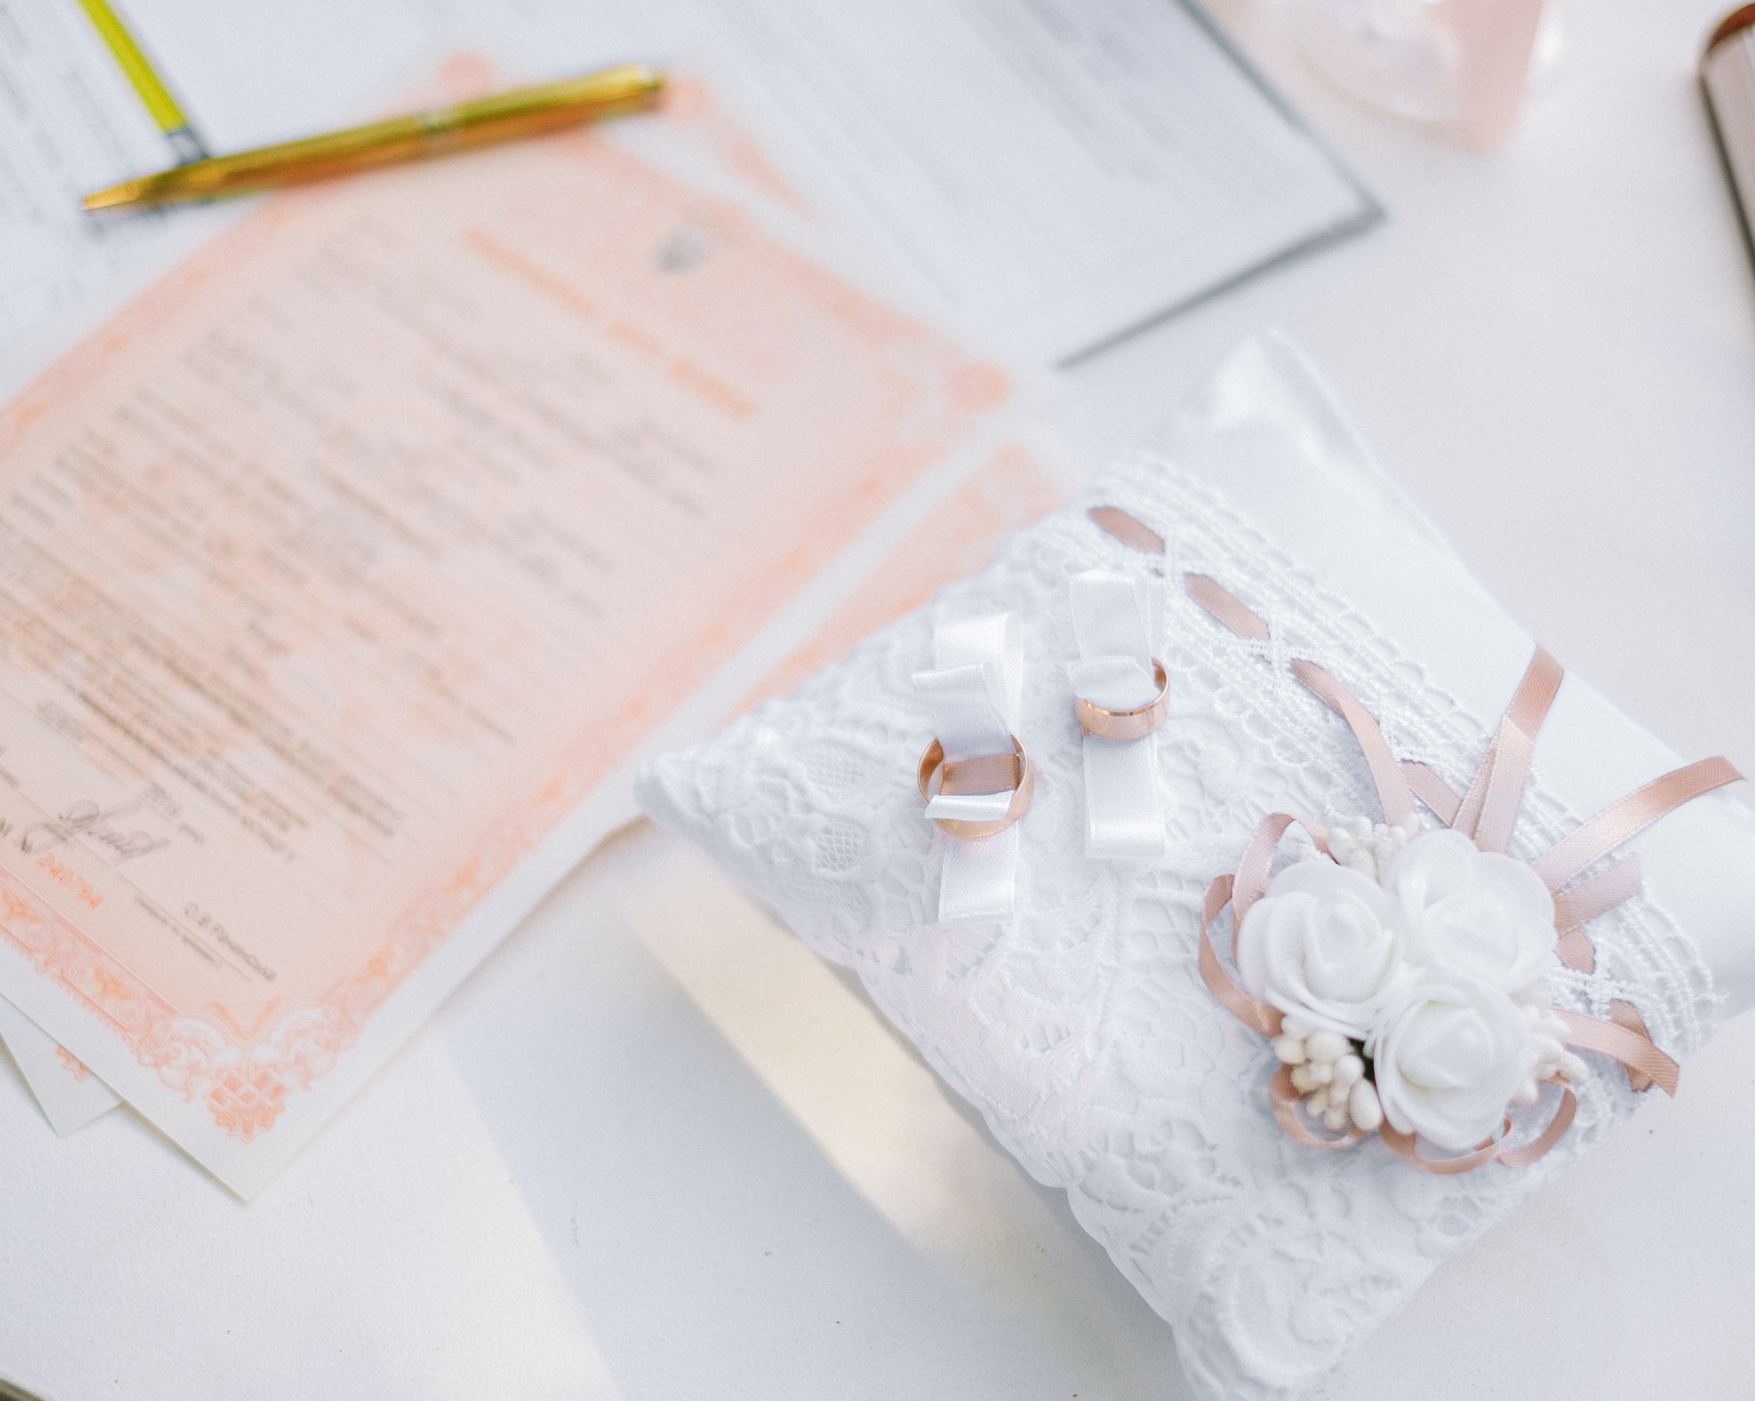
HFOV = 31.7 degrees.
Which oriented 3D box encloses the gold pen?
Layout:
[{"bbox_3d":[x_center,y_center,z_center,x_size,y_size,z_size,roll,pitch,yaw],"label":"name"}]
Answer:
[{"bbox_3d":[-0.119,-0.132,0.735,0.140,0.010,0.010,-13,58,-9],"label":"gold pen"}]

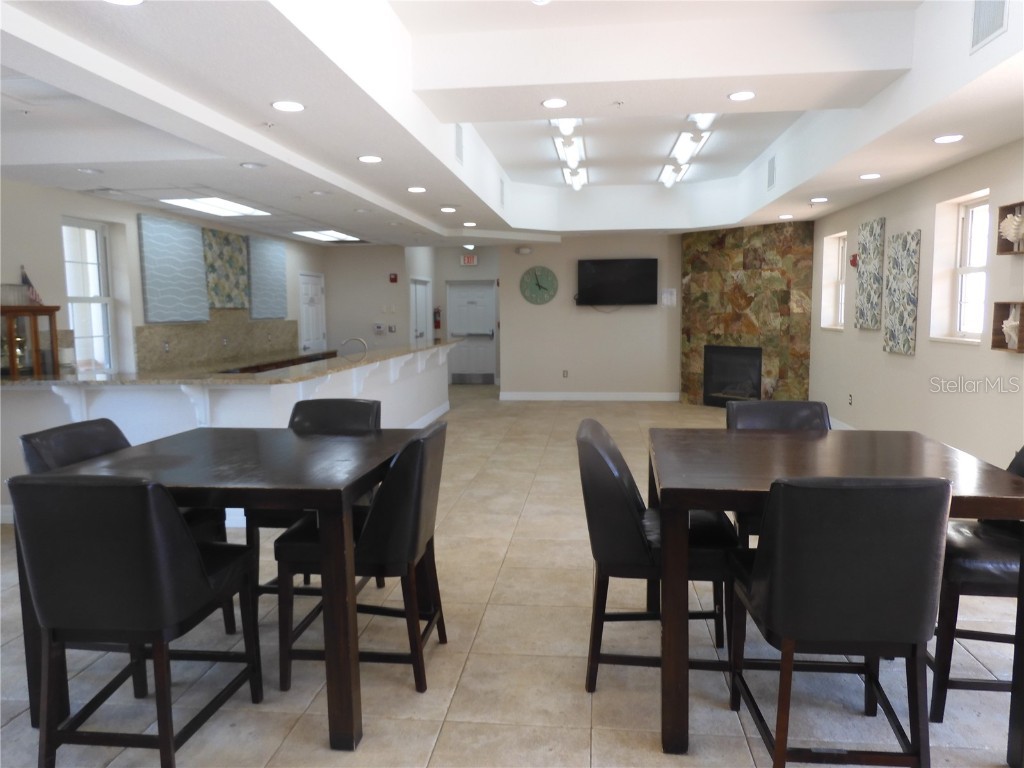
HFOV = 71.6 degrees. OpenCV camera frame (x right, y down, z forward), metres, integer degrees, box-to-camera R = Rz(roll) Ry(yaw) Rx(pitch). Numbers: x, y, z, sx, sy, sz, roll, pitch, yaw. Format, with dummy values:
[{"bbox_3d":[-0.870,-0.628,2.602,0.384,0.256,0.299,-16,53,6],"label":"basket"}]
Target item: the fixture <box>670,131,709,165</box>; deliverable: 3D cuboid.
[{"bbox_3d":[1.966,-2.598,7.879,0.315,0.090,1.220,0,6,7],"label":"fixture"}]

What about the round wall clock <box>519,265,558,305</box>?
[{"bbox_3d":[0.436,-1.572,11.334,0.610,0.610,0.040,0,6,7],"label":"round wall clock"}]

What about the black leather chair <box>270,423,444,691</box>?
[{"bbox_3d":[-0.604,0.693,3.036,0.610,1.025,0.530,0,6,7],"label":"black leather chair"}]

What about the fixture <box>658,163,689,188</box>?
[{"bbox_3d":[2.167,-2.778,9.537,0.315,0.090,1.220,0,6,7],"label":"fixture"}]

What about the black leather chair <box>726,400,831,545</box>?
[{"bbox_3d":[1.310,0.632,3.365,0.530,1.025,0.610,0,6,7],"label":"black leather chair"}]

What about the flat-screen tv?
[{"bbox_3d":[1.657,-1.589,11.118,1.235,0.710,0.080,0,6,7],"label":"flat-screen tv"}]

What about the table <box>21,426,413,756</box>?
[{"bbox_3d":[-1.090,0.750,3.080,1.220,0.916,1.210,0,6,7],"label":"table"}]

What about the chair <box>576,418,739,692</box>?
[{"bbox_3d":[0.608,0.685,2.934,0.610,1.030,0.530,0,6,10],"label":"chair"}]

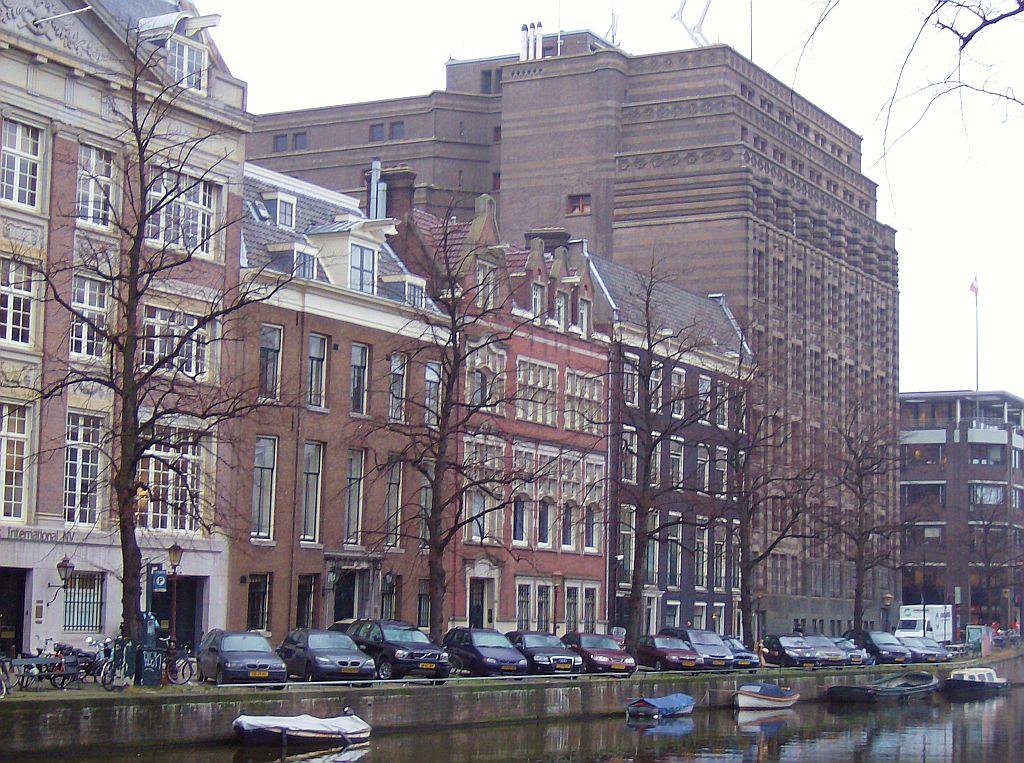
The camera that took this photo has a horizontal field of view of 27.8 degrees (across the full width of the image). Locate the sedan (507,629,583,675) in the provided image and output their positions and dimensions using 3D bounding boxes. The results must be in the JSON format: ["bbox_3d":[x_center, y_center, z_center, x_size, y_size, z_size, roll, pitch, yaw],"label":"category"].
[{"bbox_3d":[0.880,9.329,70.786,1.840,1.445,4.850,4,-7,-20],"label":"sedan"}]

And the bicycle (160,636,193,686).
[{"bbox_3d":[-9.233,7.387,54.500,1.750,1.170,0.600,1,-7,2],"label":"bicycle"}]

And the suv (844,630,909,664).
[{"bbox_3d":[18.467,13.537,104.675,1.800,1.660,4.500,3,-7,-17],"label":"suv"}]

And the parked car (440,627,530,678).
[{"bbox_3d":[-0.858,8.784,66.859,1.730,1.560,4.200,4,-7,-21],"label":"parked car"}]

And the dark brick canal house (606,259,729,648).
[{"bbox_3d":[5.862,3.117,77.968,4.604,15.680,4.604,1,-7,0],"label":"dark brick canal house"}]

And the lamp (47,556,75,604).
[{"bbox_3d":[-13.196,5.806,60.452,0.928,1.453,0.517,-2,-7,28],"label":"lamp"}]

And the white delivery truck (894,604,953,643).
[{"bbox_3d":[24.818,15.024,124.135,2.000,3.080,5.300,-3,-8,30],"label":"white delivery truck"}]

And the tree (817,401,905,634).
[{"bbox_3d":[17.450,7.617,102.851,4.381,12.980,4.381,1,-7,0],"label":"tree"}]

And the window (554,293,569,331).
[{"bbox_3d":[2.173,-3.284,97.211,0.500,1.780,1.350,-2,-7,27],"label":"window"}]

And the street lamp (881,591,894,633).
[{"bbox_3d":[18.425,12.061,101.314,0.520,3.510,0.520,-3,-8,30],"label":"street lamp"}]

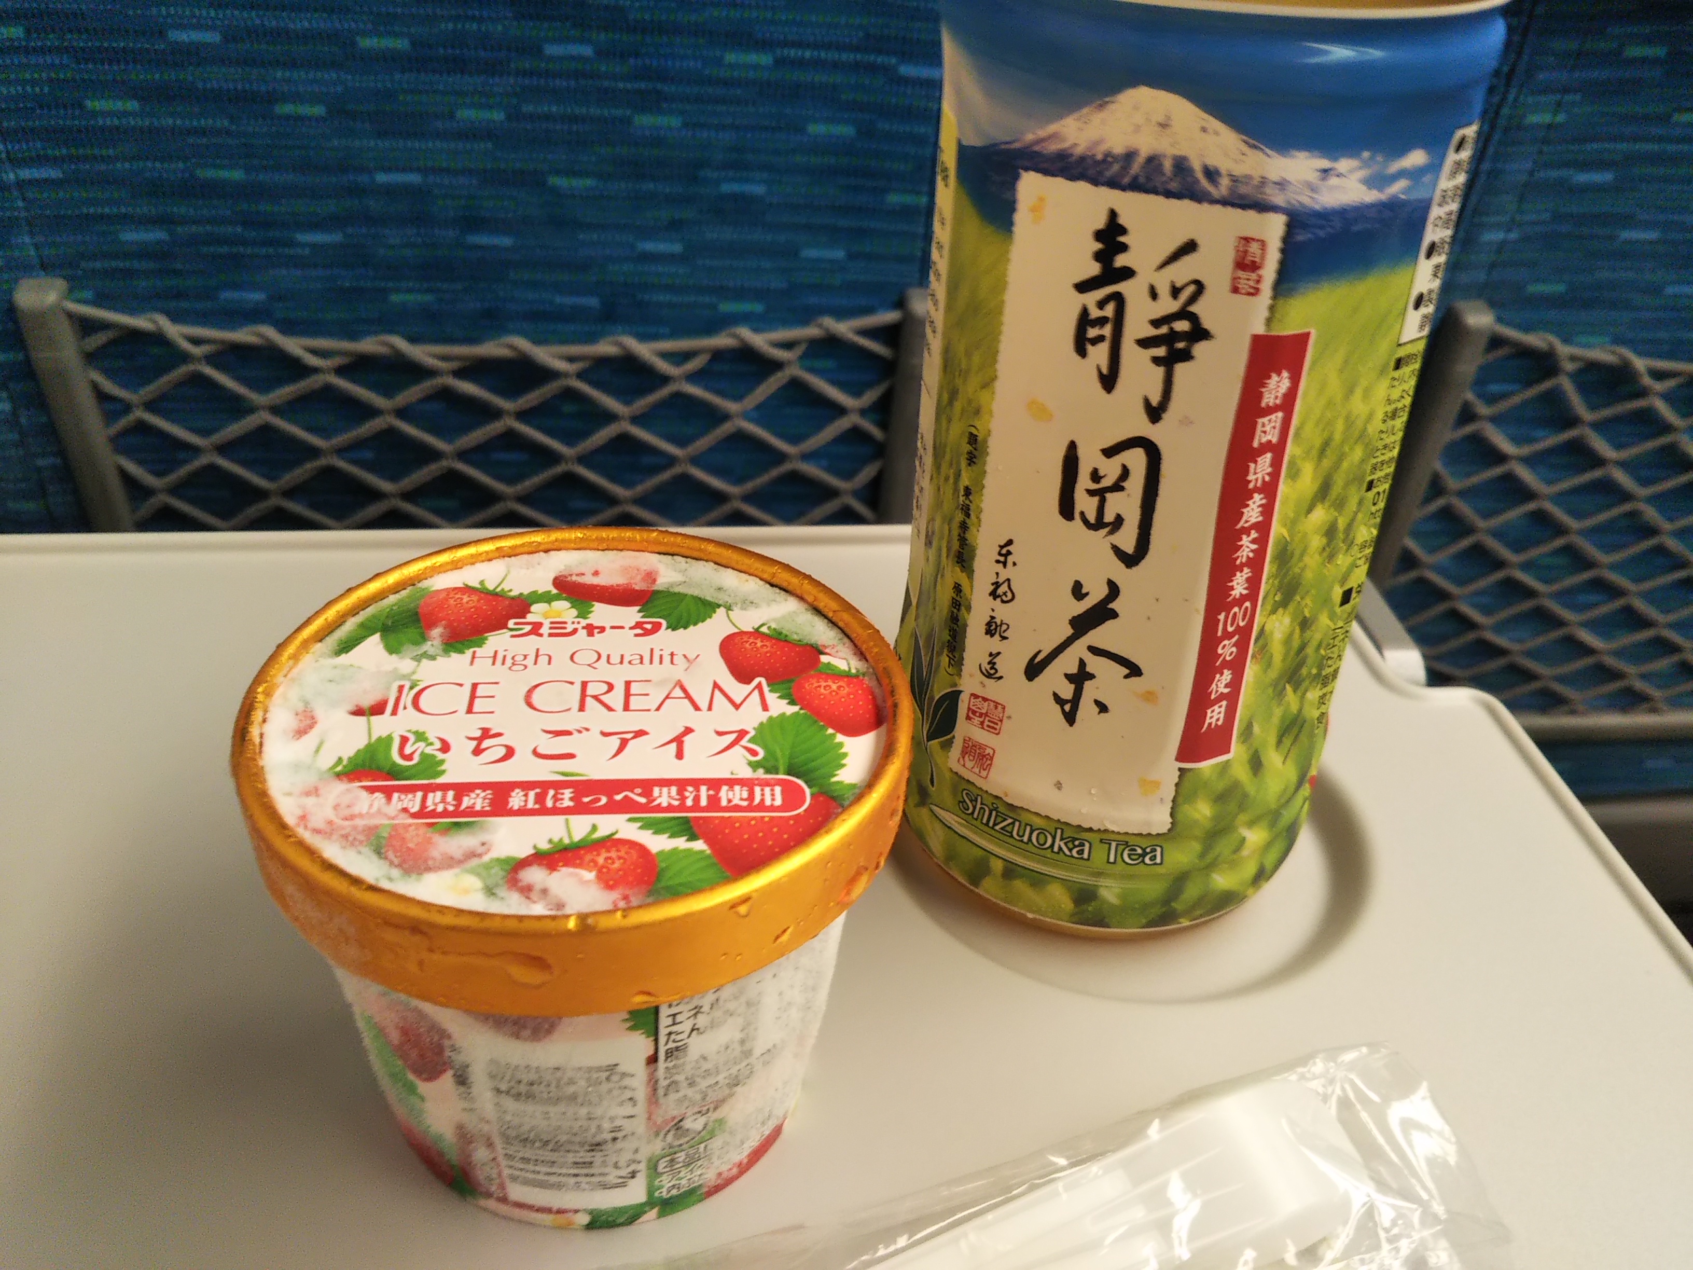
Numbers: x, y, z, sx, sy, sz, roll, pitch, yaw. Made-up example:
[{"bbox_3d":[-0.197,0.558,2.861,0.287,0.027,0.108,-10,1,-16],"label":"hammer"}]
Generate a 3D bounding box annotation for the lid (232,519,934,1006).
[{"bbox_3d":[-0.030,0.011,0.171,0.075,0.012,0.075,0,33,-5],"label":"lid"}]

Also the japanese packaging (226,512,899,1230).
[{"bbox_3d":[-0.031,0.031,0.183,0.075,0.059,0.075,0,33,-5],"label":"japanese packaging"}]

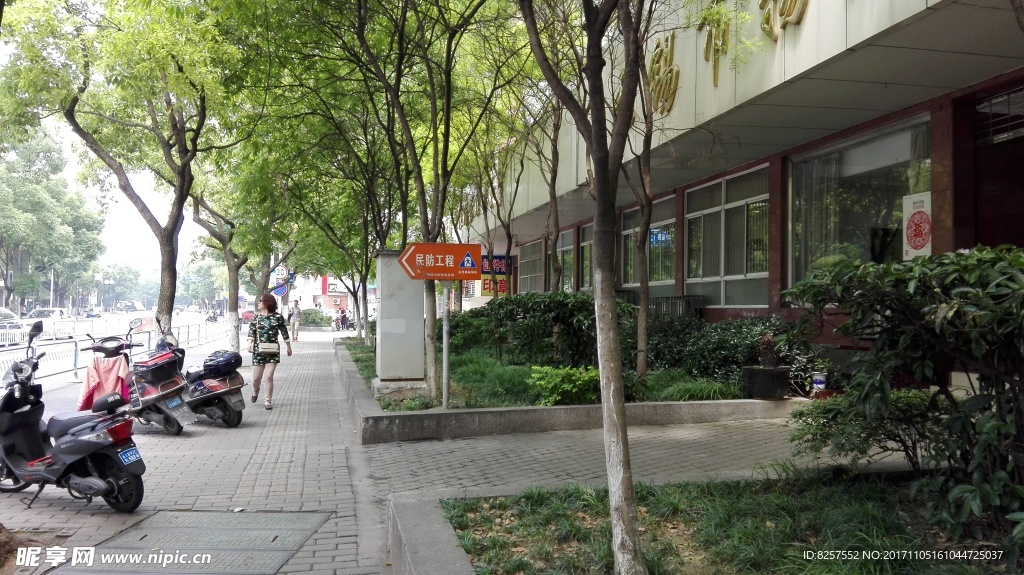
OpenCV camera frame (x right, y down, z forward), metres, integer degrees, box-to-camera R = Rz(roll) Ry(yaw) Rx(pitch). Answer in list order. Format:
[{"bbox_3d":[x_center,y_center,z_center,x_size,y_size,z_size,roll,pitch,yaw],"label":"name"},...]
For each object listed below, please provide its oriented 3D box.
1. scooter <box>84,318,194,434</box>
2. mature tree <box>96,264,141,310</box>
[{"bbox_3d":[-4.260,1.032,8.570,1.700,1.270,0.700,-1,-1,28],"label":"scooter"},{"bbox_3d":[-56.400,0.173,105.000,6.400,7.200,6.400,0,-1,-15],"label":"mature tree"}]

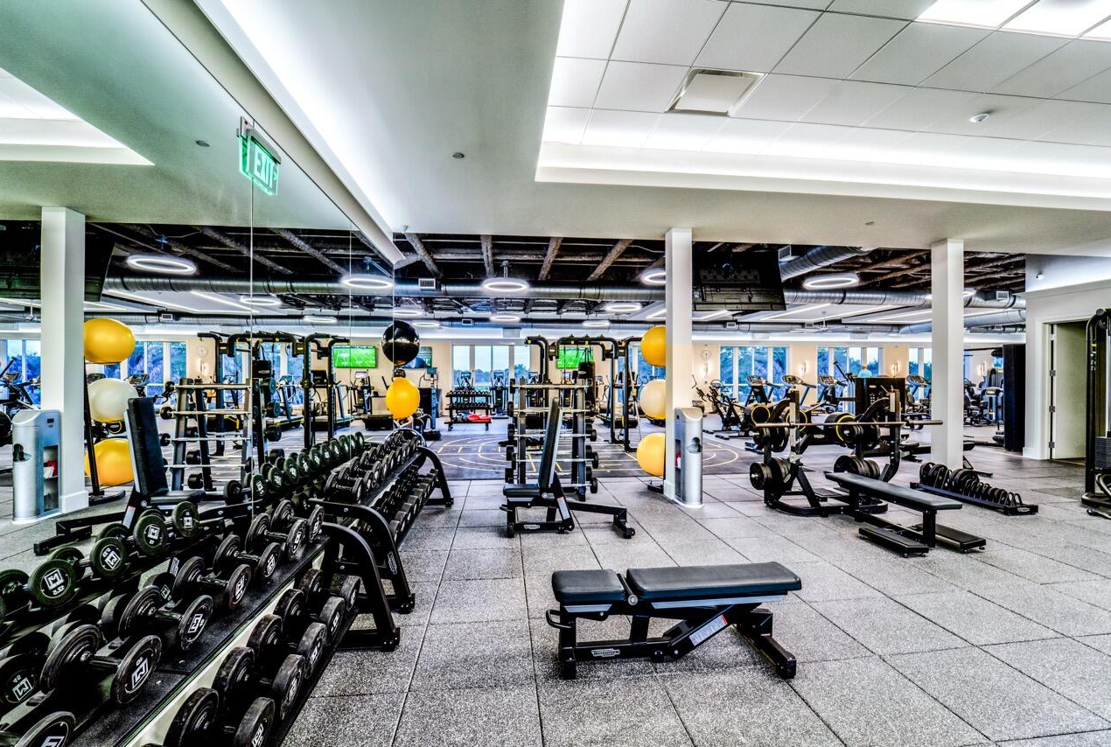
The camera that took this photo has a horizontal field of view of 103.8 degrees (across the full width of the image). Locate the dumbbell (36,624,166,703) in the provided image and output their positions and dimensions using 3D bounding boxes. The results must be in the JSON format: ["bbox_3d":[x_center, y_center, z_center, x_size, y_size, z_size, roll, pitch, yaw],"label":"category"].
[{"bbox_3d":[-1.208,0.779,1.172,0.190,0.160,0.160,15,-2,-7],"label":"dumbbell"}]

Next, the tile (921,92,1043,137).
[{"bbox_3d":[3.815,-2.302,3.888,0.615,0.020,0.590,0,-1,-7],"label":"tile"}]

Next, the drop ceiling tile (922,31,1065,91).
[{"bbox_3d":[3.217,-2.290,3.215,0.620,0.020,0.580,0,0,-7],"label":"drop ceiling tile"}]

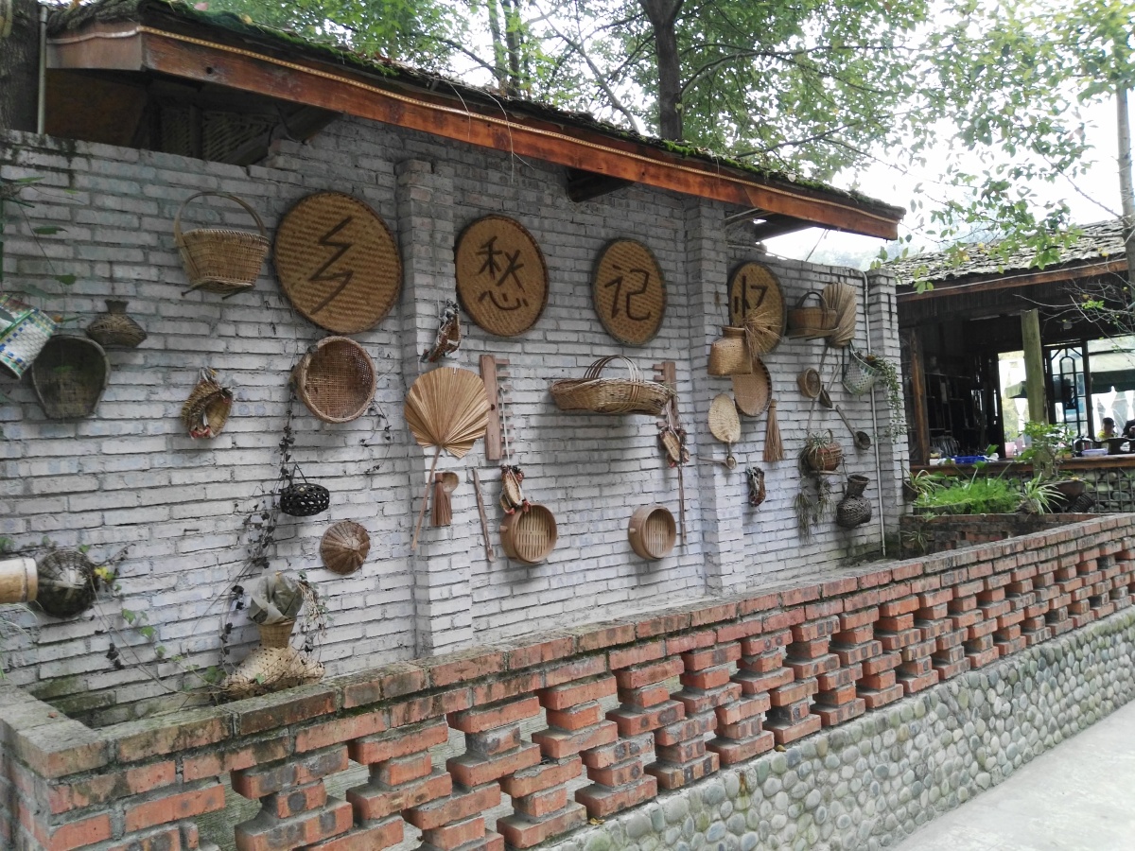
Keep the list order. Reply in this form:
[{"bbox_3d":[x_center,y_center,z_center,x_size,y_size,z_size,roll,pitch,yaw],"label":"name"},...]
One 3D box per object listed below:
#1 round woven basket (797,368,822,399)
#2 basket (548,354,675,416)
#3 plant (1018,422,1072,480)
[{"bbox_3d":[1.676,-0.292,6.399,0.200,0.200,0.100,-2,-2,-40],"label":"round woven basket"},{"bbox_3d":[0.231,-0.226,4.997,0.700,0.309,0.400,-2,-2,-41],"label":"basket"},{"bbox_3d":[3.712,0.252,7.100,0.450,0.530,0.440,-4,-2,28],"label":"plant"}]

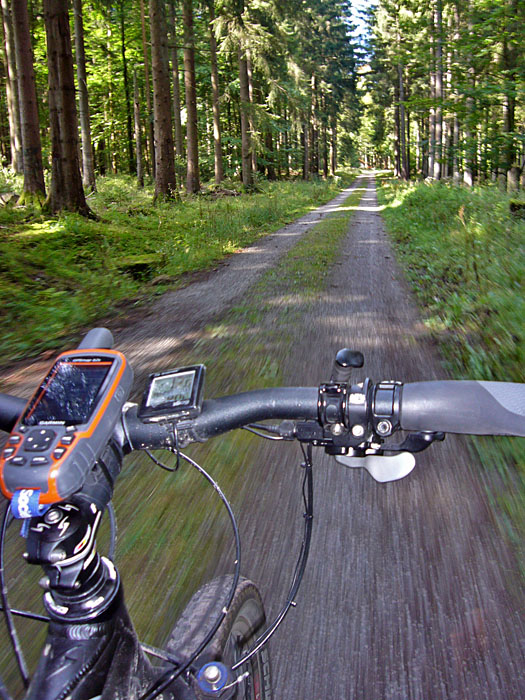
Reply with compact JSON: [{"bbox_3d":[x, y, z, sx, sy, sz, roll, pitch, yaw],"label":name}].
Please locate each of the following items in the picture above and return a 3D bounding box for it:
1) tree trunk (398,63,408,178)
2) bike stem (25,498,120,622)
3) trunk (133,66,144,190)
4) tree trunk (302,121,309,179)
[{"bbox_3d":[9.840,-15.589,38.909,0.360,7.554,0.360,-2,17,0],"label":"tree trunk"},{"bbox_3d":[-0.131,0.142,0.404,0.050,0.090,0.078,1,36,10],"label":"bike stem"},{"bbox_3d":[-5.311,-9.127,23.311,0.230,4.767,0.230,-2,17,0],"label":"trunk"},{"bbox_3d":[2.973,-14.063,39.412,0.360,4.071,0.360,-2,17,0],"label":"tree trunk"}]

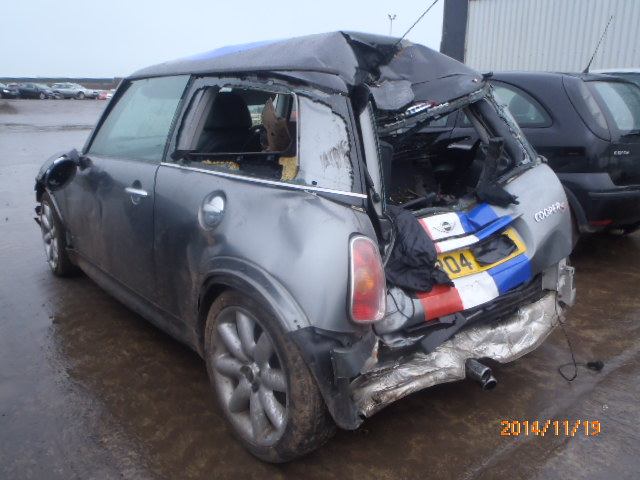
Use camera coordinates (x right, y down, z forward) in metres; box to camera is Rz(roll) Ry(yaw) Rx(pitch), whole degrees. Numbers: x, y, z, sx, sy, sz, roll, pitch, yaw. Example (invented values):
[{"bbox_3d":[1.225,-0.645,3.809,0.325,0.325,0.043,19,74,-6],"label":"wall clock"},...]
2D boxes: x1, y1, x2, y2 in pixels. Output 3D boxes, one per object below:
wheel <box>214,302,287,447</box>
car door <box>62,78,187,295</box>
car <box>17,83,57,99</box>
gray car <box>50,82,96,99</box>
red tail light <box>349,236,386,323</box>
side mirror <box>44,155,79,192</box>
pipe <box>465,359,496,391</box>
[{"bbox_3d":[-0.175,0.421,1.682,0.180,0.455,0.455,-11,18,-38],"label":"wheel"},{"bbox_3d":[-0.959,-0.286,2.518,0.220,0.970,1.340,-11,18,-38],"label":"car door"},{"bbox_3d":[-26.425,-13.824,48.000,4.200,1.430,1.720,3,15,9],"label":"car"},{"bbox_3d":[-22.948,-13.824,48.000,4.300,1.430,1.730,3,15,9],"label":"gray car"},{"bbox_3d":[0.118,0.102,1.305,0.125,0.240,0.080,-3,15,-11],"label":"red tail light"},{"bbox_3d":[-1.323,-0.352,2.671,0.185,0.160,0.110,-11,18,-38],"label":"side mirror"},{"bbox_3d":[0.581,0.488,1.885,0.075,0.080,0.140,-11,18,-38],"label":"pipe"}]

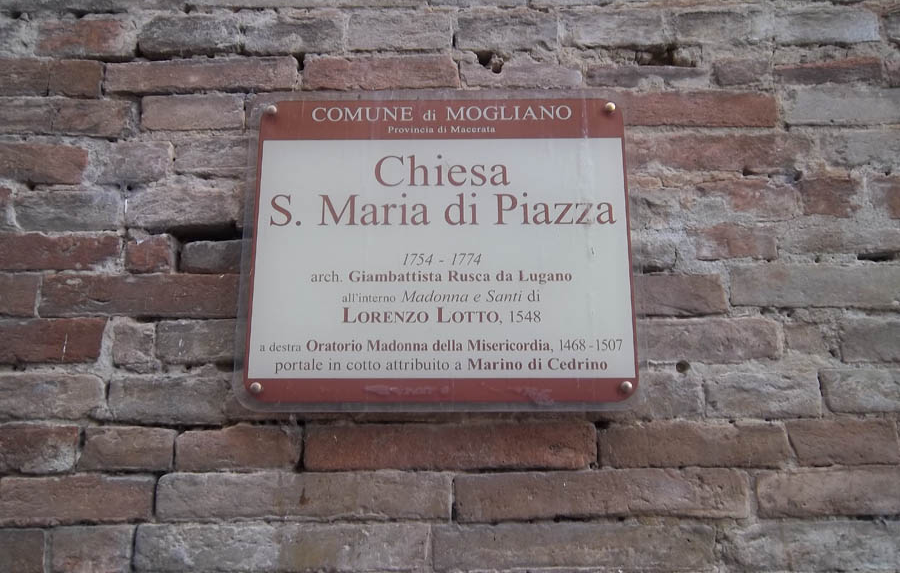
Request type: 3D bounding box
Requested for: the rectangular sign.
[{"bbox_3d":[-0.011,-0.047,0.808,0.430,0.361,0.020,0,-13,1],"label":"rectangular sign"}]

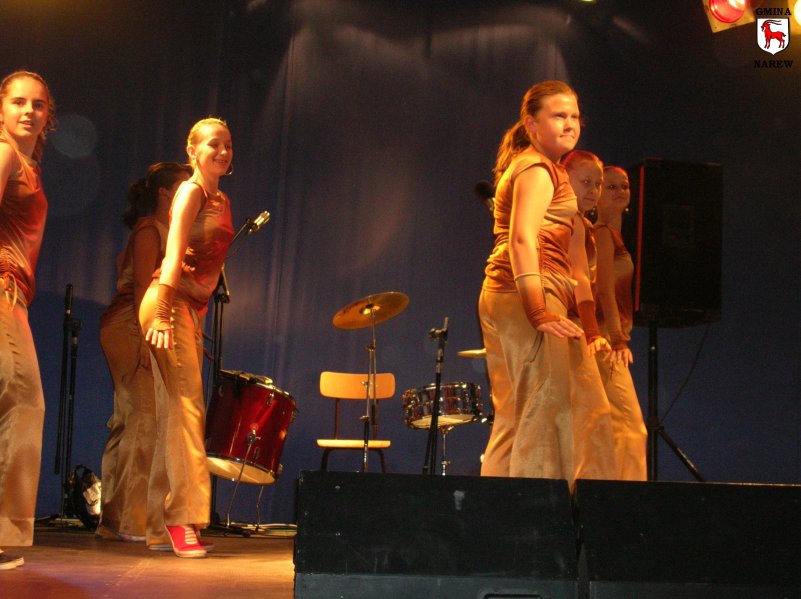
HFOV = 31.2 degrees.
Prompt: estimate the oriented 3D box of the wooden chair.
[{"bbox_3d":[-0.231,0.788,7.458,0.420,0.822,0.460,1,-6,0],"label":"wooden chair"}]

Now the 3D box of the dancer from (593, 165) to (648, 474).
[{"bbox_3d":[0.924,0.255,6.058,0.360,1.658,0.450,-2,-7,28],"label":"dancer"}]

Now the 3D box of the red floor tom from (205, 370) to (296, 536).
[{"bbox_3d":[-0.744,0.754,7.108,0.460,0.740,0.460,10,-16,1],"label":"red floor tom"}]

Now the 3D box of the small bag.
[{"bbox_3d":[-1.525,0.954,6.985,0.250,0.330,0.170,3,-6,-17],"label":"small bag"}]

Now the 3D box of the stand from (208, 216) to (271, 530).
[{"bbox_3d":[-0.910,0.370,7.250,0.600,1.620,0.580,1,-6,0],"label":"stand"}]

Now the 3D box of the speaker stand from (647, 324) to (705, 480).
[{"bbox_3d":[1.326,0.673,7.373,0.900,1.114,0.900,1,-6,0],"label":"speaker stand"}]

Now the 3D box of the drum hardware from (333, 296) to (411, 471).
[{"bbox_3d":[-0.161,0.559,7.130,0.500,1.214,0.500,1,-6,0],"label":"drum hardware"}]

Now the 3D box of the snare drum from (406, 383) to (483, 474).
[{"bbox_3d":[0.221,0.806,7.299,0.440,0.740,0.440,1,-6,0],"label":"snare drum"}]

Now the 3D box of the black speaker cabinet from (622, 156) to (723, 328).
[{"bbox_3d":[1.364,-0.277,7.430,0.450,0.775,0.470,3,-6,-12],"label":"black speaker cabinet"}]

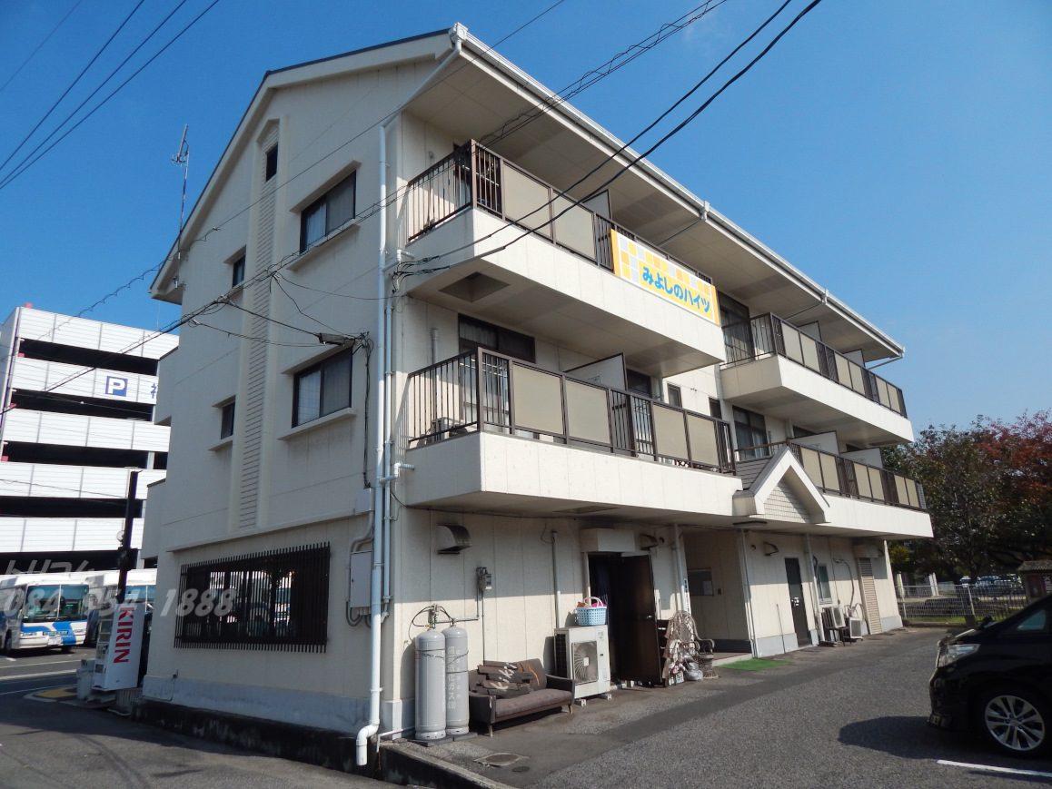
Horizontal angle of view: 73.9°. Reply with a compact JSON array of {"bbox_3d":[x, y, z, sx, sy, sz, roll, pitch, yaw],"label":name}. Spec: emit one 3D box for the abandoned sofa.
[{"bbox_3d":[-0.171,3.985,9.362,0.790,0.730,1.770,-15,-20,35],"label":"abandoned sofa"}]

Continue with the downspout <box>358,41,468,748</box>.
[{"bbox_3d":[-1.408,-0.344,9.099,2.030,9.550,0.300,-17,-21,41],"label":"downspout"}]

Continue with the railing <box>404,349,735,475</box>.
[{"bbox_3d":[1.117,0.665,11.433,1.533,1.070,6.550,-17,-21,41],"label":"railing"}]

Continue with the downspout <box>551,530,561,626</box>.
[{"bbox_3d":[0.485,3.358,10.916,0.100,2.470,0.100,-17,-21,41],"label":"downspout"}]

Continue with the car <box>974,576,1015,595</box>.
[{"bbox_3d":[37.510,15.317,56.000,4.300,1.450,1.700,11,-21,-39],"label":"car"}]

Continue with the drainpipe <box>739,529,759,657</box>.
[{"bbox_3d":[4.923,4.378,15.486,0.090,2.740,0.090,-17,-21,41],"label":"drainpipe"}]

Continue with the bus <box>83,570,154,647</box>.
[{"bbox_3d":[-20.610,10.825,34.758,9.200,3.200,2.400,-17,-21,41],"label":"bus"}]

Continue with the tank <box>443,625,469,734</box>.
[{"bbox_3d":[-0.916,3.619,8.926,0.362,1.275,0.362,-3,-16,-1],"label":"tank"}]

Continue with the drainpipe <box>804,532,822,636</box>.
[{"bbox_3d":[7.501,4.999,18.108,0.110,2.780,0.110,-17,-21,41],"label":"drainpipe"}]

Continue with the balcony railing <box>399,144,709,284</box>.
[{"bbox_3d":[1.039,-2.267,12.323,1.496,1.090,6.709,-17,-21,41],"label":"balcony railing"}]

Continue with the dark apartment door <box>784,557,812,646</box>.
[{"bbox_3d":[6.863,5.246,17.686,0.070,2.100,0.860,-17,-21,41],"label":"dark apartment door"}]

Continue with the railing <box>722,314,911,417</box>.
[{"bbox_3d":[8.609,-0.388,20.142,1.479,1.065,9.988,-17,-21,41],"label":"railing"}]

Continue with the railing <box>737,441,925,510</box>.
[{"bbox_3d":[8.750,2.532,19.302,1.479,1.048,9.988,-17,-21,41],"label":"railing"}]

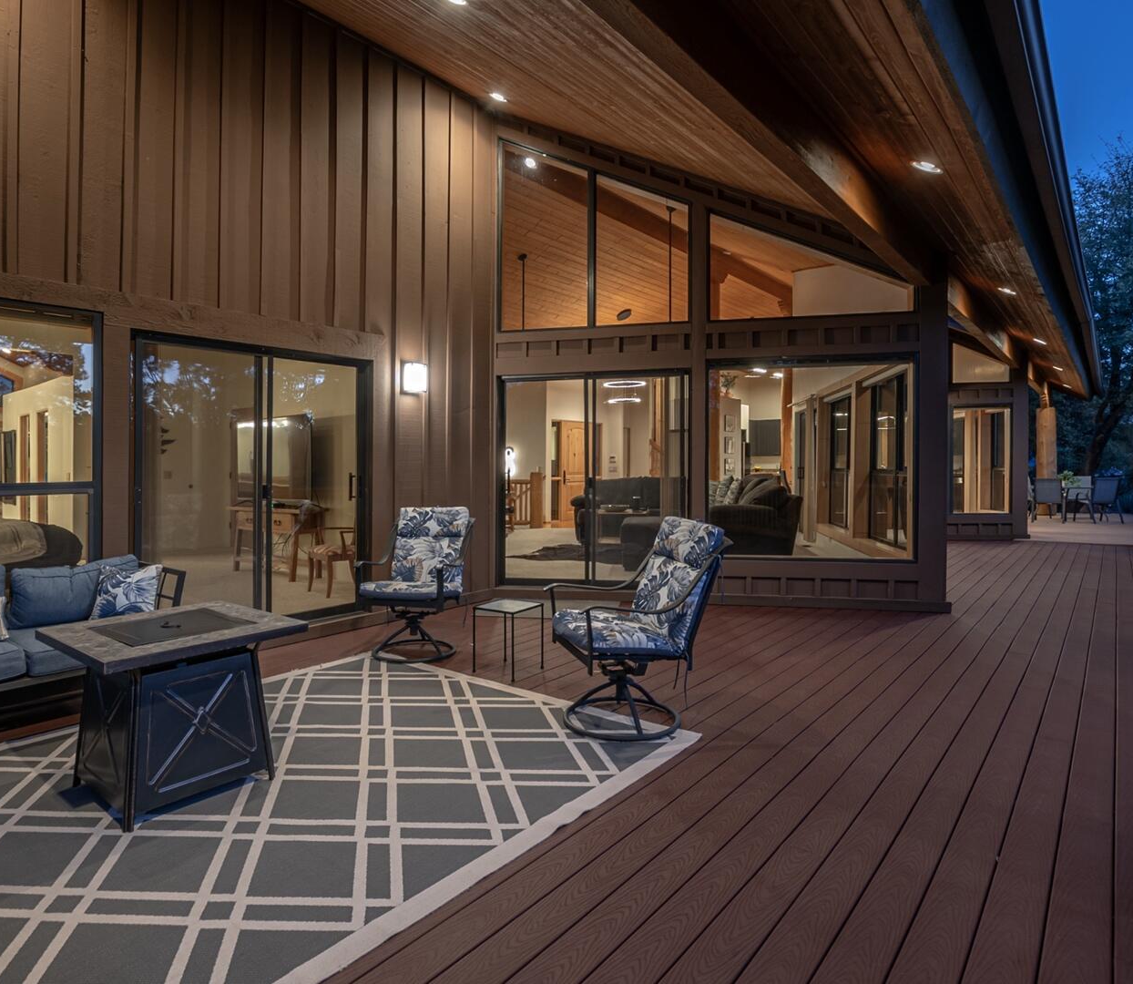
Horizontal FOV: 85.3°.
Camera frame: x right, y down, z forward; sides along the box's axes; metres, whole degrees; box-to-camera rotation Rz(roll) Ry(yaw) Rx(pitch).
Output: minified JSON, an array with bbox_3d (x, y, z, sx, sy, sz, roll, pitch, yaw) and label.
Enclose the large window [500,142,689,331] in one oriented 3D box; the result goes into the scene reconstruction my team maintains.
[{"bbox_3d":[0.265,-2.530,5.940,1.870,1.880,0.100,0,1,10],"label":"large window"}]

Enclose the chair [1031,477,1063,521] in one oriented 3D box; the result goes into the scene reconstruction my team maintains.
[{"bbox_3d":[10.300,0.170,13.150,0.600,0.950,0.680,1,1,24],"label":"chair"}]

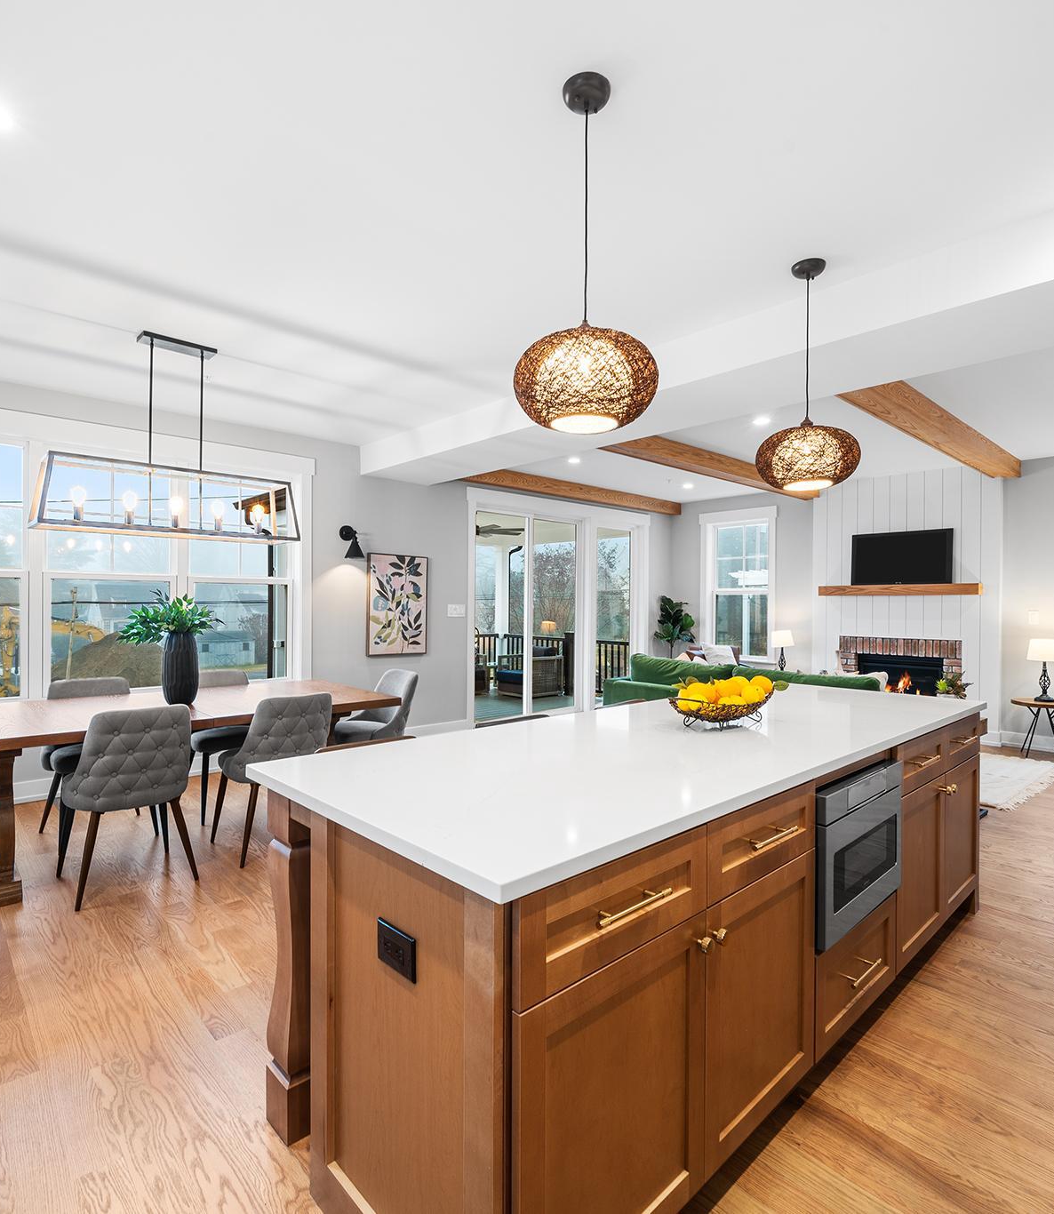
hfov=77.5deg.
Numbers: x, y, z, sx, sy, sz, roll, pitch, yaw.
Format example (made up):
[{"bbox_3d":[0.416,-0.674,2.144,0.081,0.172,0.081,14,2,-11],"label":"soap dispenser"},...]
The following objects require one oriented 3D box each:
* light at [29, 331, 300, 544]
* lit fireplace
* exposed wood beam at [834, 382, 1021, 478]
[{"bbox_3d":[-1.940,-0.927,3.620,1.230,1.050,0.340,0,0,-43],"label":"light"},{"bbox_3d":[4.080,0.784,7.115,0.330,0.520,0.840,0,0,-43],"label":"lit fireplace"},{"bbox_3d":[3.171,-1.328,4.997,3.950,0.155,0.200,0,0,-43],"label":"exposed wood beam"}]

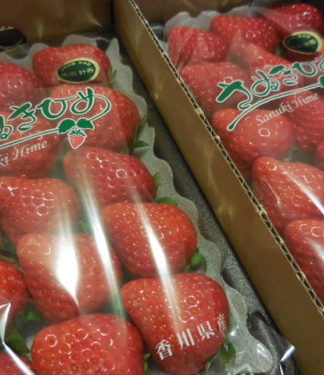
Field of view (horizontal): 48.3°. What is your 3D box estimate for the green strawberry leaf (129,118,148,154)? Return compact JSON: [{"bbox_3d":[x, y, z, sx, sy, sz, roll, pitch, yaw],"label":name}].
[{"bbox_3d":[-0.012,-0.026,0.181,0.010,0.012,0.017,-15,57,-15],"label":"green strawberry leaf"}]

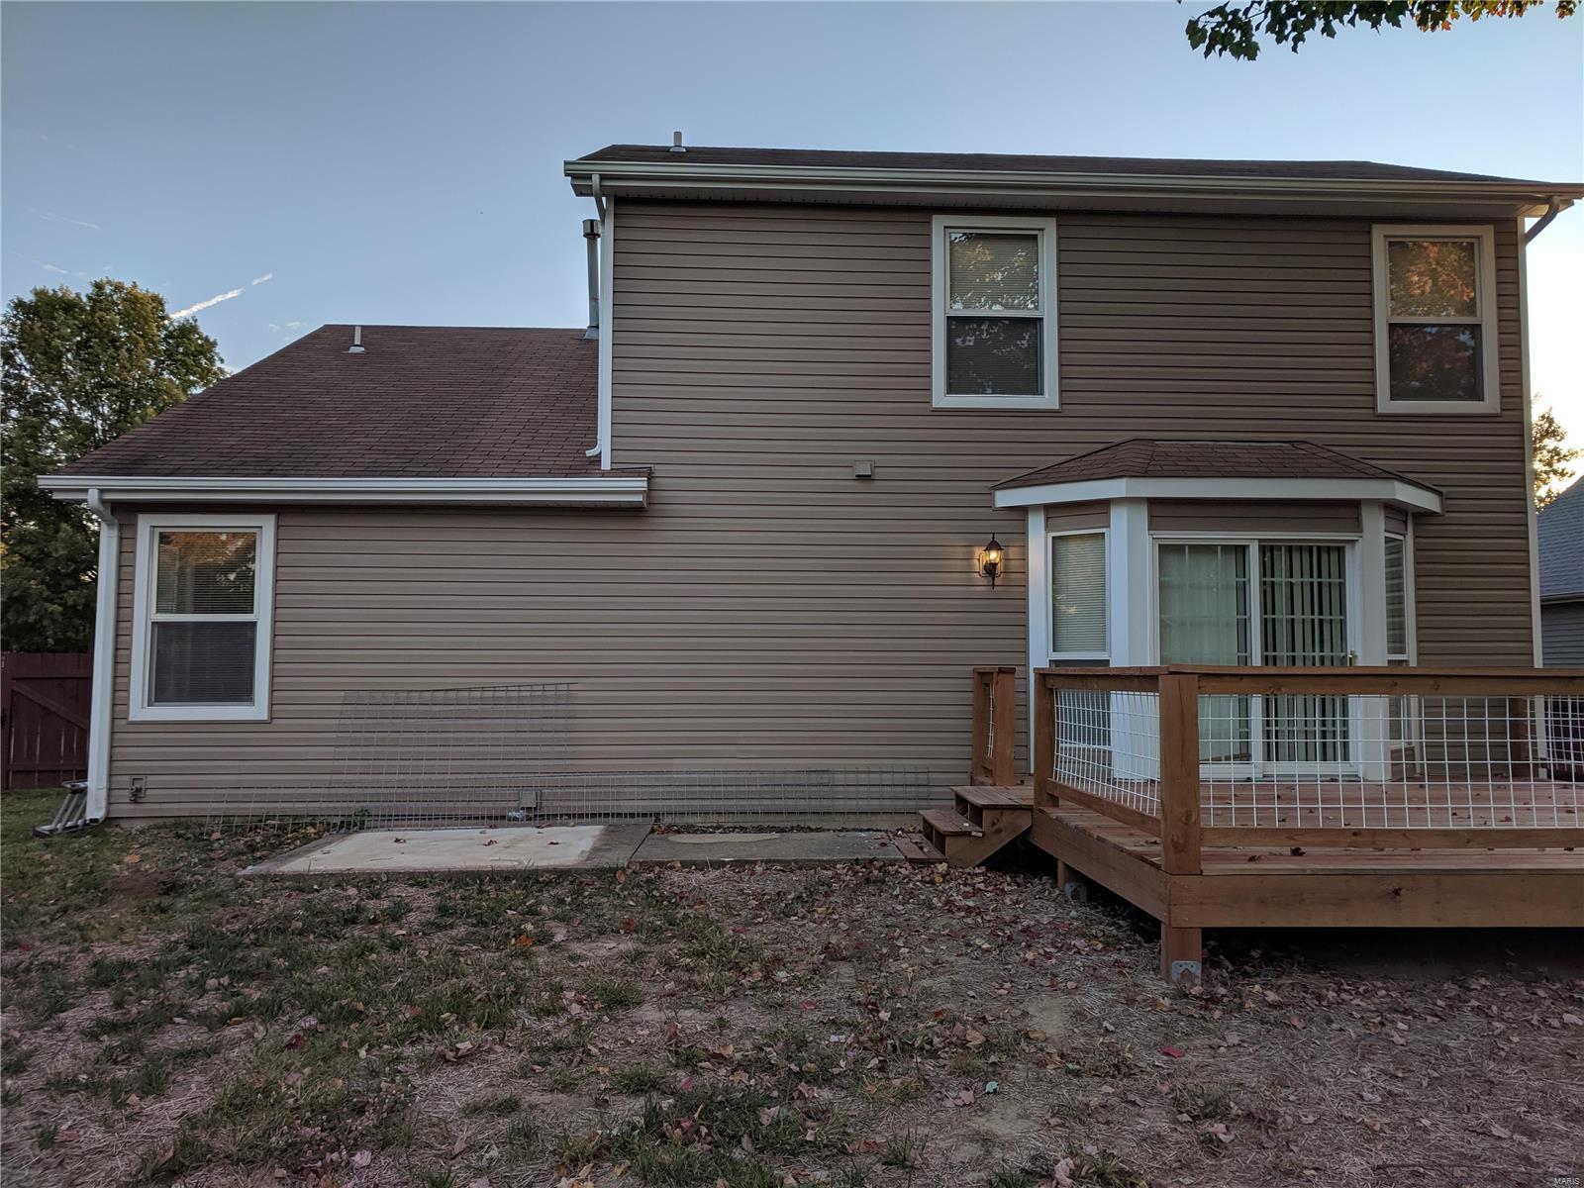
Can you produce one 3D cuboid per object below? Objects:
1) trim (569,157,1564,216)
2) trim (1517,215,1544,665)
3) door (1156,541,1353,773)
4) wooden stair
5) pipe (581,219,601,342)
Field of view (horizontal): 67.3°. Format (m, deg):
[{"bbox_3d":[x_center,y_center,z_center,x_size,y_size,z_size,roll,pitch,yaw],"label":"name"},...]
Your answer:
[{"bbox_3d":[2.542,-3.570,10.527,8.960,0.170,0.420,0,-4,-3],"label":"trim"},{"bbox_3d":[6.740,-0.945,10.871,0.085,5.120,0.085,0,-4,-3],"label":"trim"},{"bbox_3d":[3.913,0.537,10.058,1.750,1.980,0.110,0,-4,-3],"label":"door"},{"bbox_3d":[1.321,1.712,8.816,0.620,0.430,1.250,0,-4,-3],"label":"wooden stair"},{"bbox_3d":[-2.657,-4.167,15.790,0.230,1.660,0.230,0,-4,-3],"label":"pipe"}]

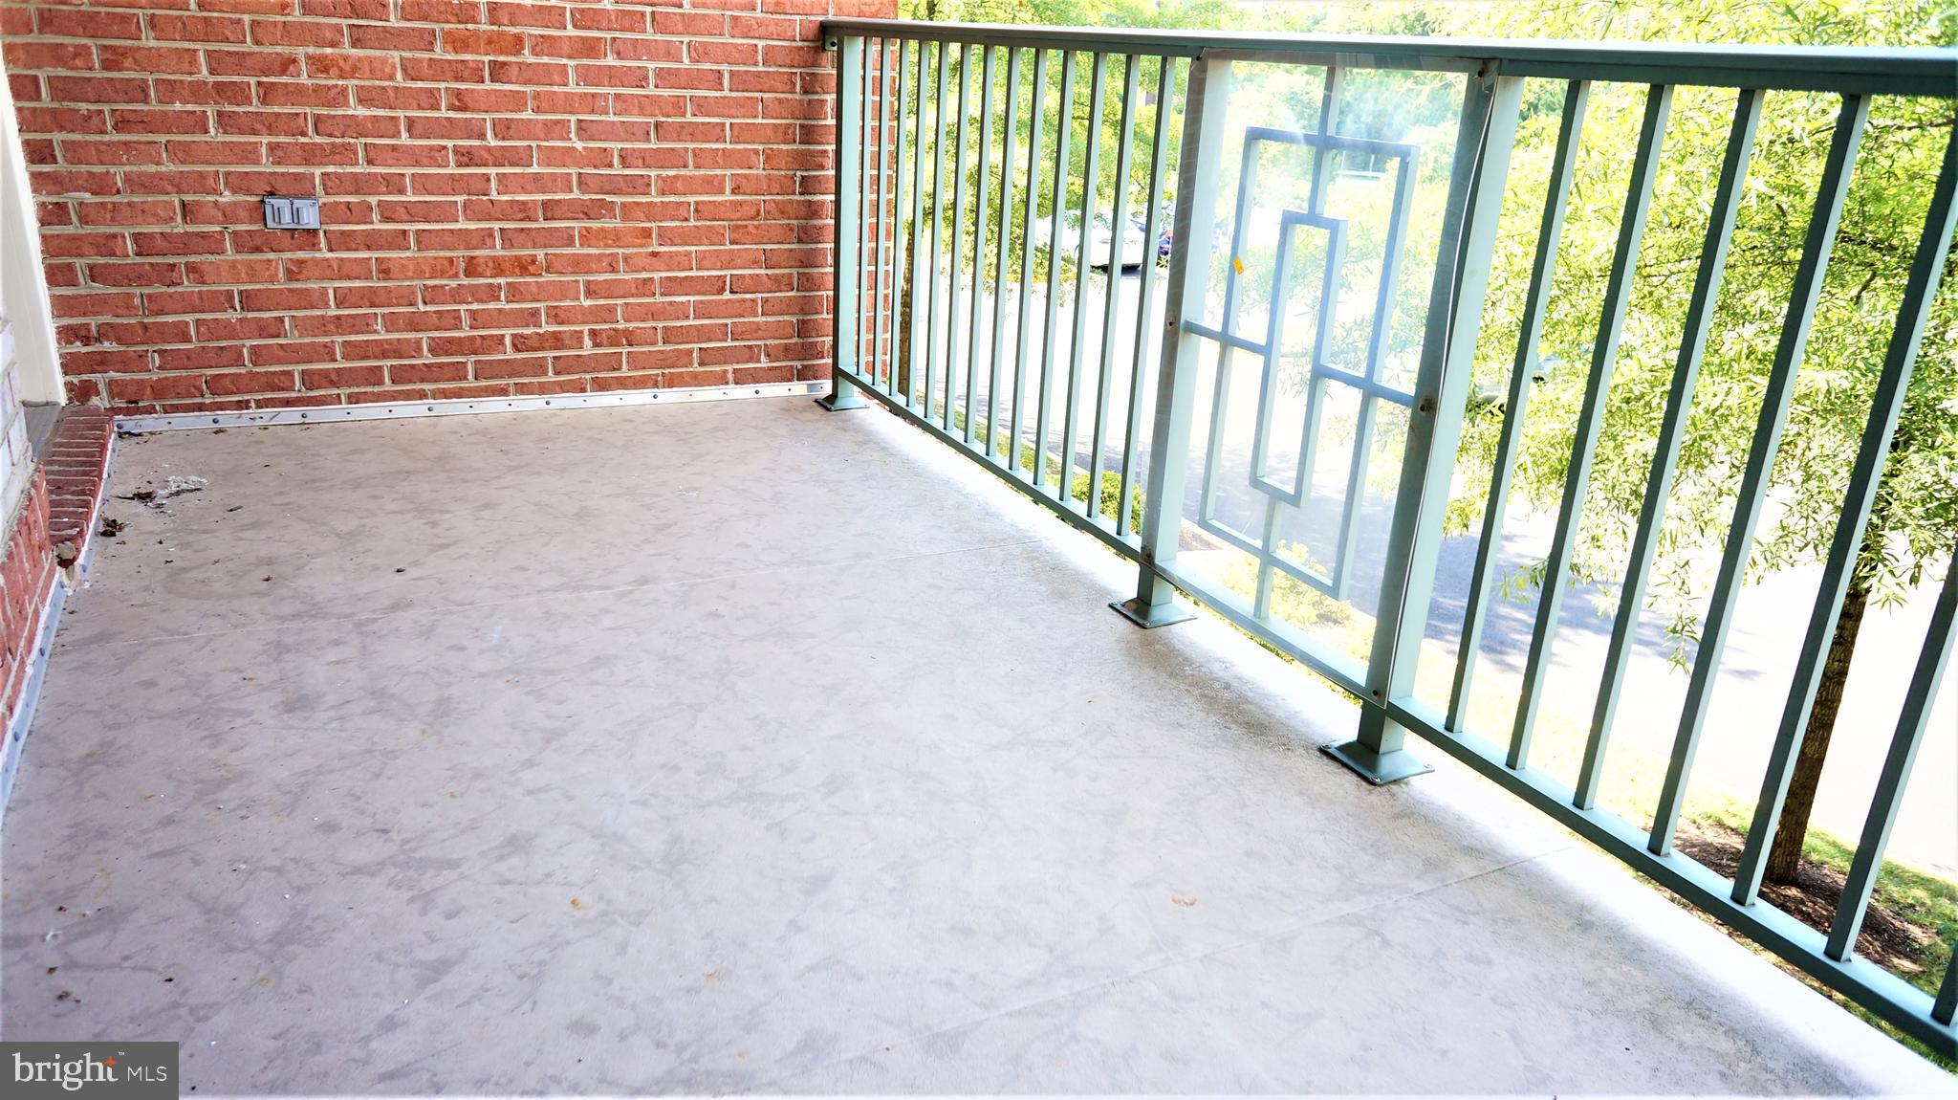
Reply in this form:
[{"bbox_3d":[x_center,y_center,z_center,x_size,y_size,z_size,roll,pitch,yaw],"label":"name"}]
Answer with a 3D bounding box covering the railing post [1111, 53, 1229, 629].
[{"bbox_3d":[0.367,-0.356,2.263,0.123,1.020,0.123,-8,23,-27],"label":"railing post"}]

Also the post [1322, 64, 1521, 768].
[{"bbox_3d":[0.646,-0.148,1.774,0.123,1.020,0.123,-8,23,-27],"label":"post"}]

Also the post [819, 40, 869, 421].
[{"bbox_3d":[-0.381,-0.911,3.568,0.123,1.020,0.123,-8,23,-27],"label":"post"}]

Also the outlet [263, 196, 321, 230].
[{"bbox_3d":[-1.667,-0.819,3.032,0.116,0.073,0.025,-8,23,-27],"label":"outlet"}]

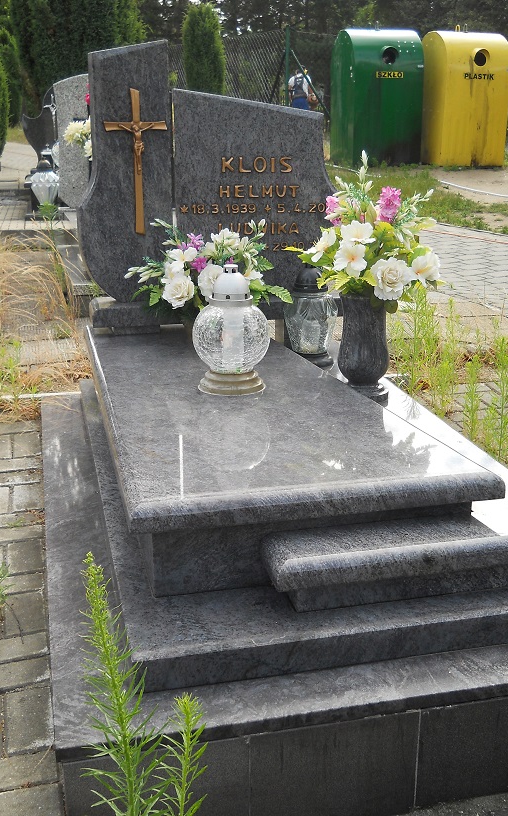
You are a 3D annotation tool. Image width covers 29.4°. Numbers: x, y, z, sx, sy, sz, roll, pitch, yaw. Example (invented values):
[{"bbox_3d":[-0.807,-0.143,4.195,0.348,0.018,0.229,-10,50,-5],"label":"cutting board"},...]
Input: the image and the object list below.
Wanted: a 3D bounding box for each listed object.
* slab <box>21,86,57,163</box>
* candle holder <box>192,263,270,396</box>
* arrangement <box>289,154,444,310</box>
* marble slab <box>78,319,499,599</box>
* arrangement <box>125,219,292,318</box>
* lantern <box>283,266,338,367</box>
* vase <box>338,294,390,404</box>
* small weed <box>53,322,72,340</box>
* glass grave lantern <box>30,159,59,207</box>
[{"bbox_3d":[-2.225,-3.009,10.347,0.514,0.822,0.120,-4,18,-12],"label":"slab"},{"bbox_3d":[-0.061,-0.221,2.679,0.219,0.359,0.219,-1,17,0],"label":"candle holder"},{"bbox_3d":[0.323,-0.499,2.770,0.457,0.446,0.412,-4,18,-12],"label":"arrangement"},{"bbox_3d":[-0.037,0.021,2.810,0.798,0.194,1.761,-4,18,-12],"label":"marble slab"},{"bbox_3d":[-0.150,-0.459,3.303,0.575,0.353,0.330,-4,18,-12],"label":"arrangement"},{"bbox_3d":[0.195,-0.316,3.294,0.194,0.333,0.196,-1,17,0],"label":"lantern"},{"bbox_3d":[0.328,-0.177,2.871,0.158,0.324,0.160,-1,17,0],"label":"vase"},{"bbox_3d":[-0.967,-0.392,4.883,0.099,0.082,0.100,-4,18,-12],"label":"small weed"},{"bbox_3d":[-1.833,-1.960,8.512,0.263,0.451,0.270,-4,18,-12],"label":"glass grave lantern"}]

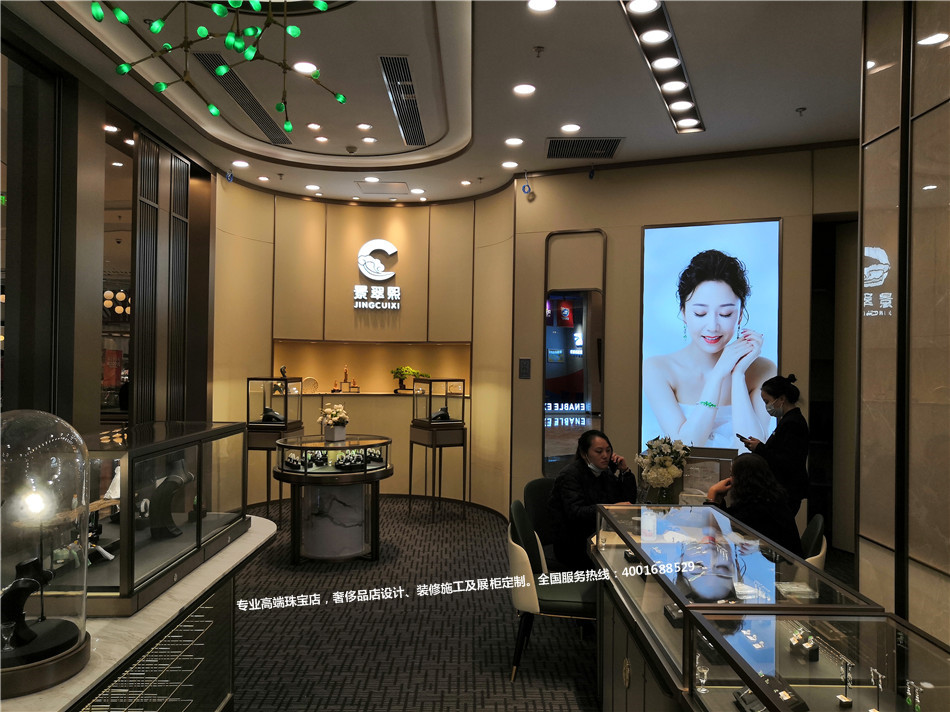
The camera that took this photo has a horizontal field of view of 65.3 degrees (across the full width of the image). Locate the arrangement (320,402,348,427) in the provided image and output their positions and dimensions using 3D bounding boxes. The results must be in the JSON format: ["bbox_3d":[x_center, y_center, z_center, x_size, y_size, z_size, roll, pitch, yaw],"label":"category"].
[{"bbox_3d":[-1.196,0.492,6.263,0.260,0.215,0.240,1,-1,0],"label":"arrangement"}]

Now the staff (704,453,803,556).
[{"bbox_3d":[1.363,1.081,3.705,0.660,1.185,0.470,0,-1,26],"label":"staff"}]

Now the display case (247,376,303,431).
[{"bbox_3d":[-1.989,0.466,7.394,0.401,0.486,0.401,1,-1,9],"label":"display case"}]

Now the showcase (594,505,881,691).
[{"bbox_3d":[0.827,1.135,2.725,0.570,0.905,1.500,1,0,0],"label":"showcase"}]

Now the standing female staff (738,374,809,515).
[{"bbox_3d":[1.802,0.902,4.438,0.400,1.578,0.440,1,-1,-16],"label":"standing female staff"}]

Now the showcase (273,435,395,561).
[{"bbox_3d":[-1.197,1.196,6.273,1.020,0.949,1.020,1,-1,0],"label":"showcase"}]

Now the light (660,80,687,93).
[{"bbox_3d":[1.456,-1.978,5.414,0.183,0.040,0.183,1,-1,24],"label":"light"}]

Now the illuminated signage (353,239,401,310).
[{"bbox_3d":[-1.190,-0.998,9.036,0.569,0.860,0.060,1,-1,-11],"label":"illuminated signage"}]

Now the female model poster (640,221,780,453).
[{"bbox_3d":[2.162,-0.145,6.879,1.277,2.219,0.070,1,-1,24],"label":"female model poster"}]

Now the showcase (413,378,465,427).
[{"bbox_3d":[-0.383,0.501,7.894,0.413,0.488,0.413,1,-1,-31],"label":"showcase"}]

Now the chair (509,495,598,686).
[{"bbox_3d":[0.471,1.165,3.710,0.550,0.850,0.500,1,-1,17],"label":"chair"}]

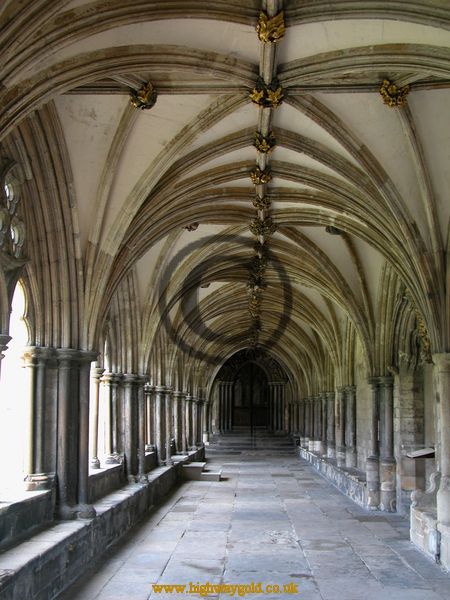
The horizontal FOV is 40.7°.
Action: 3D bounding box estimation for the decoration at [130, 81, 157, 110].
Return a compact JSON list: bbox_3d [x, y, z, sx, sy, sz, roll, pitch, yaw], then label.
[{"bbox_3d":[-0.795,-1.995,5.918,0.250,0.180,0.230,0,-11,2],"label":"decoration"}]

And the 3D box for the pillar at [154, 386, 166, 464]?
[{"bbox_3d":[-1.520,2.958,14.300,0.220,1.810,0.220,0,-9,2],"label":"pillar"}]

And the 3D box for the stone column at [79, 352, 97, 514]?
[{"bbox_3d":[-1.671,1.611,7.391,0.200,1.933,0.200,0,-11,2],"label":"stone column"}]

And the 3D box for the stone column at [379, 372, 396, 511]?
[{"bbox_3d":[2.839,2.507,10.600,0.290,2.286,0.290,0,-9,2],"label":"stone column"}]

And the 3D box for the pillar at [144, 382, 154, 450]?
[{"bbox_3d":[-1.668,2.573,13.400,0.230,1.476,0.210,0,-9,2],"label":"pillar"}]

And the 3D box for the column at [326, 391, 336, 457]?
[{"bbox_3d":[3.125,3.682,17.800,0.260,1.910,0.260,0,-9,2],"label":"column"}]

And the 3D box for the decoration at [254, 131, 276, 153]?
[{"bbox_3d":[0.391,-1.528,5.850,0.215,0.170,0.215,0,-9,2],"label":"decoration"}]

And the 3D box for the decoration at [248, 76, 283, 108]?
[{"bbox_3d":[0.402,-2.011,5.879,0.340,0.180,0.290,0,-11,2],"label":"decoration"}]

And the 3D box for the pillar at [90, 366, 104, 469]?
[{"bbox_3d":[-2.133,1.966,10.150,0.210,1.680,0.210,0,-9,2],"label":"pillar"}]

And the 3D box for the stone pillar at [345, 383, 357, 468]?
[{"bbox_3d":[2.948,2.971,14.250,0.250,1.940,0.250,0,-9,2],"label":"stone pillar"}]

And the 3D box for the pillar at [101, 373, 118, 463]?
[{"bbox_3d":[-1.875,1.908,9.850,0.270,1.436,0.270,0,-9,2],"label":"pillar"}]

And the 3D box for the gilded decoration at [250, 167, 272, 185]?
[{"bbox_3d":[0.401,-1.369,6.670,0.220,0.160,0.220,0,-9,2],"label":"gilded decoration"}]

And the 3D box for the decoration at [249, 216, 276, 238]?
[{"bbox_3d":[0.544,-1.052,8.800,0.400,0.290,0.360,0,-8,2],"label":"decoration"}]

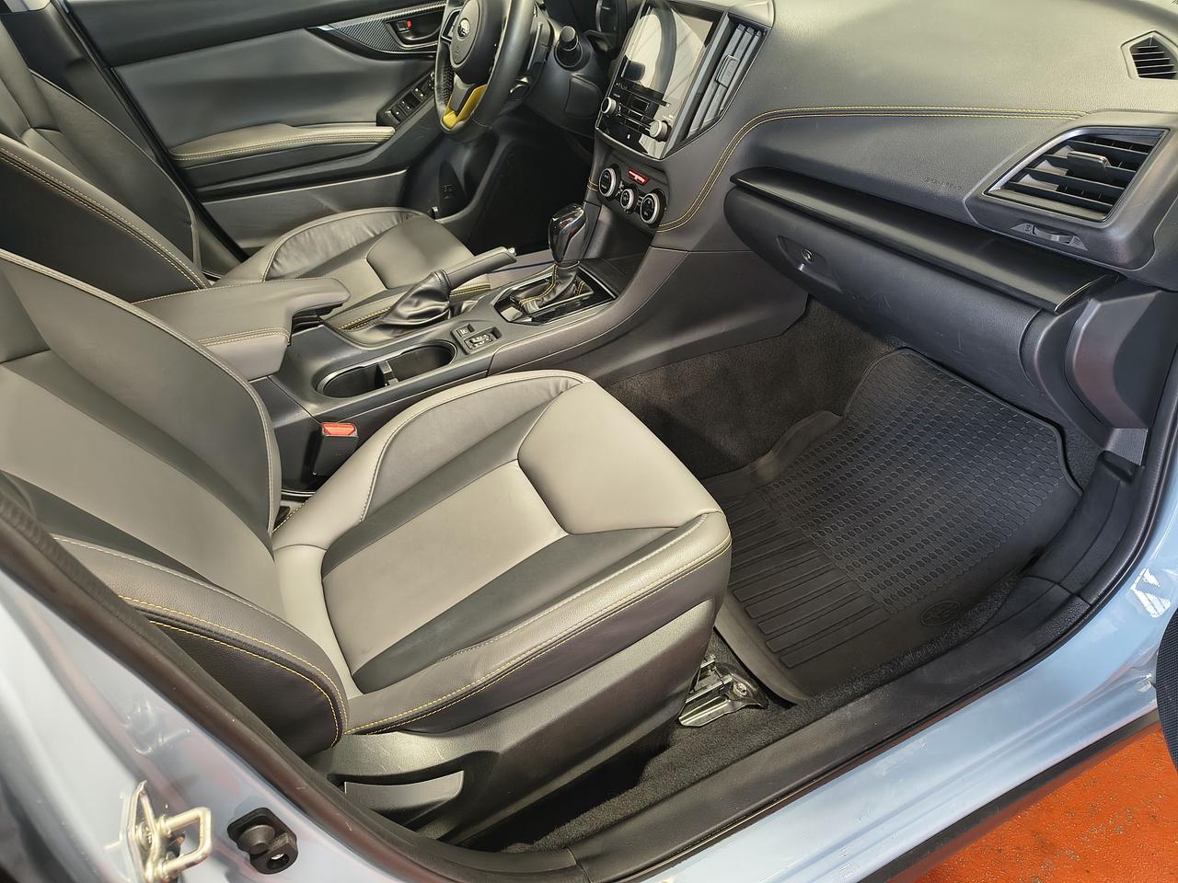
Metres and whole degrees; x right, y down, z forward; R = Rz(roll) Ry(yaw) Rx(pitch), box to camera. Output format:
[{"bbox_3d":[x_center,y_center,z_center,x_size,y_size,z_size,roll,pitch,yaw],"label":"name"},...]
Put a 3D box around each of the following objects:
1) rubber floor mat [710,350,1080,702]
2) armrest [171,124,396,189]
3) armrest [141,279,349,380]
[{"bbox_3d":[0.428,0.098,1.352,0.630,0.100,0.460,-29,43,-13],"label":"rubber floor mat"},{"bbox_3d":[-0.606,-0.587,1.636,0.420,0.080,0.095,-18,40,-22],"label":"armrest"},{"bbox_3d":[-0.471,-0.144,1.085,0.310,0.073,0.165,-18,40,-22],"label":"armrest"}]

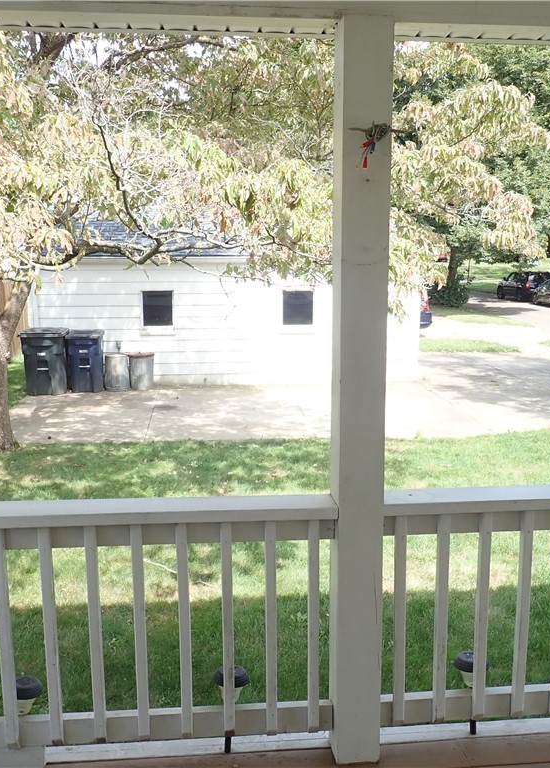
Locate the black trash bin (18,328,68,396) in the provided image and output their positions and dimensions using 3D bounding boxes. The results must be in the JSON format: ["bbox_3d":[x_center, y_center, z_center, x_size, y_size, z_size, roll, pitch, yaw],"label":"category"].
[{"bbox_3d":[-4.036,-0.387,12.938,0.720,1.080,0.850,-2,10,-10],"label":"black trash bin"}]

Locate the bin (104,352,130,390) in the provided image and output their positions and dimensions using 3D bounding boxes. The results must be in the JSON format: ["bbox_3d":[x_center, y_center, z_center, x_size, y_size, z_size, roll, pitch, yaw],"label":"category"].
[{"bbox_3d":[-2.813,-0.219,13.229,0.460,0.640,0.460,-1,10,-5],"label":"bin"}]

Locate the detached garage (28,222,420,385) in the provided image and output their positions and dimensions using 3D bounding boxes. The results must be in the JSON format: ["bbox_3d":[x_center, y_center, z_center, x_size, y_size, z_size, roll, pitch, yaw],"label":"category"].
[{"bbox_3d":[-1.029,-2.098,15.850,7.200,3.400,5.400,-1,10,-5],"label":"detached garage"}]

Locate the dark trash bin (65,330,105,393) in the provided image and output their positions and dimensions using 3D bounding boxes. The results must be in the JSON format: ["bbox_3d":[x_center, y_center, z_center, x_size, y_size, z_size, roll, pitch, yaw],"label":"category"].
[{"bbox_3d":[-3.335,-0.397,13.069,0.630,1.050,0.760,-2,10,-10],"label":"dark trash bin"}]

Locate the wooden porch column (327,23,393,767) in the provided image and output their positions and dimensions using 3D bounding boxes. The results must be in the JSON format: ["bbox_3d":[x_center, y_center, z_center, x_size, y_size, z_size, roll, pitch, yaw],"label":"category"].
[{"bbox_3d":[0.263,0.108,2.309,0.140,2.300,0.145,-1,10,-5],"label":"wooden porch column"}]

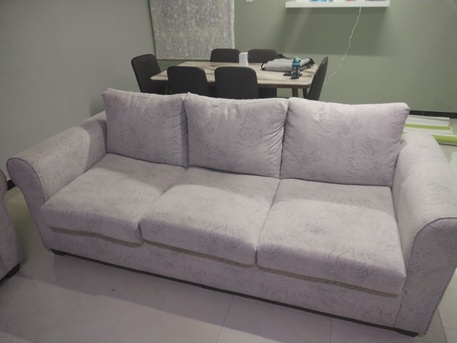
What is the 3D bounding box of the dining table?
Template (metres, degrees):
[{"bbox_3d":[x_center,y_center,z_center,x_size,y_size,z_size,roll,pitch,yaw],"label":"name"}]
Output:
[{"bbox_3d":[0.133,-0.899,4.415,1.855,0.750,1.066,7,29,16],"label":"dining table"}]

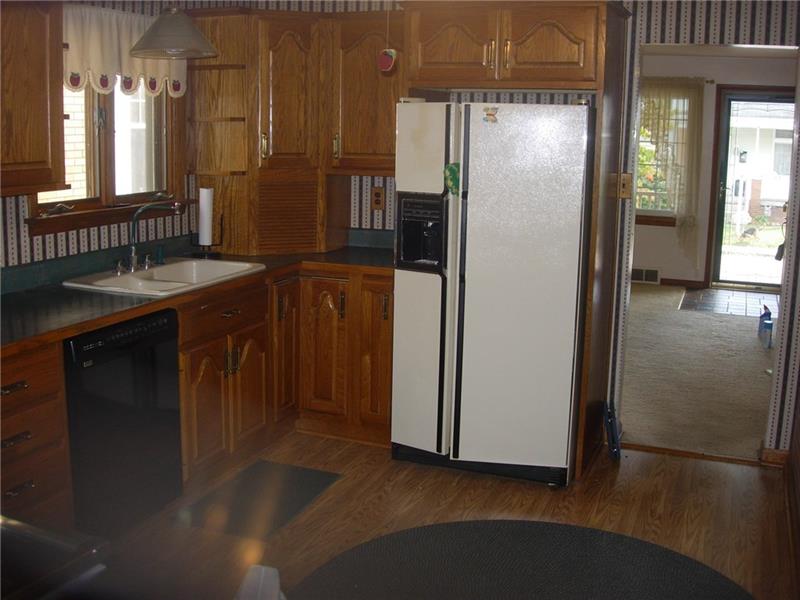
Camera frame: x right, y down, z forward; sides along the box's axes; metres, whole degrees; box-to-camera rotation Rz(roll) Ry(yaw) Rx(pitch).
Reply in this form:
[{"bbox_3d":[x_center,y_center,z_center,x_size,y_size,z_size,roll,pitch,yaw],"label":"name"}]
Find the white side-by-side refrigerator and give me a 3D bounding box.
[{"bbox_3d":[0.482,-0.074,4.176,0.845,1.700,0.710,5,13,20],"label":"white side-by-side refrigerator"}]

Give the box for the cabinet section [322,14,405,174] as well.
[{"bbox_3d":[-0.136,-1.020,4.333,0.460,0.760,0.030,6,13,25],"label":"cabinet section"}]

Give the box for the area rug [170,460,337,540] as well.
[{"bbox_3d":[-0.611,0.848,3.836,0.453,0.010,0.709,5,12,21],"label":"area rug"}]

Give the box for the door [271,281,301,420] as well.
[{"bbox_3d":[-0.559,0.247,4.364,0.024,0.715,0.260,6,13,23],"label":"door"}]

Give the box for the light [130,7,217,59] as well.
[{"bbox_3d":[-0.959,-1.129,3.720,0.360,0.215,0.360,6,13,25],"label":"light"}]

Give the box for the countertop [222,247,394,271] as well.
[{"bbox_3d":[-0.365,-0.224,4.614,1.040,0.040,0.630,6,13,25],"label":"countertop"}]

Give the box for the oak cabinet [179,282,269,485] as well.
[{"bbox_3d":[-1.062,0.357,4.089,0.601,0.837,0.724,5,12,21],"label":"oak cabinet"}]

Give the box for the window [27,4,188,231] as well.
[{"bbox_3d":[-1.321,-0.846,4.114,0.118,0.985,1.152,5,12,21],"label":"window"}]

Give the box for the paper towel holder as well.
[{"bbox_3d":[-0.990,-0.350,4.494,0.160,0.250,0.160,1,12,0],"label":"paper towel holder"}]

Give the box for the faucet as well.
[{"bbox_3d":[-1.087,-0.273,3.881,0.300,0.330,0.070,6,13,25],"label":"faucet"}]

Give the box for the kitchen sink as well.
[{"bbox_3d":[-1.044,-0.032,4.073,0.547,0.187,0.847,5,12,21],"label":"kitchen sink"}]

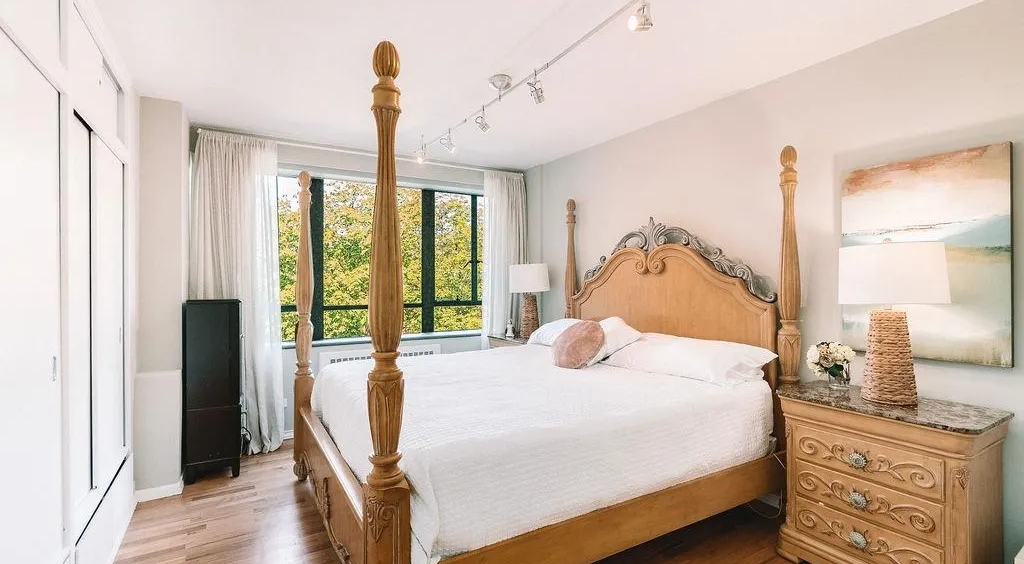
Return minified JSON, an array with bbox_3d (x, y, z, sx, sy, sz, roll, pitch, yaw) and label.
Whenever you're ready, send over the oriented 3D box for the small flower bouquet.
[{"bbox_3d":[1.635,0.427,2.330,0.190,0.245,0.205,0,0,-32],"label":"small flower bouquet"}]

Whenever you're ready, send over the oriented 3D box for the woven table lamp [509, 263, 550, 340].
[{"bbox_3d":[0.177,0.177,4.470,0.385,0.745,0.385,0,0,0],"label":"woven table lamp"}]

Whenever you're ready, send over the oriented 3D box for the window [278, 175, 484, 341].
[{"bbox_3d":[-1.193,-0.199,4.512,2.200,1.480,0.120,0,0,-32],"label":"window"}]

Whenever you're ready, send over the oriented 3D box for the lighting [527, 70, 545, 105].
[{"bbox_3d":[0.123,-1.017,2.380,0.085,0.165,0.100,0,0,41],"label":"lighting"}]

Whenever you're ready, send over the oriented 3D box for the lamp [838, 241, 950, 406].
[{"bbox_3d":[1.724,0.176,2.078,0.385,0.745,0.385,0,0,-32],"label":"lamp"}]

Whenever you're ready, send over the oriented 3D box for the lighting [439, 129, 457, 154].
[{"bbox_3d":[-0.462,-1.015,3.290,0.120,0.170,0.090,0,0,-21],"label":"lighting"}]

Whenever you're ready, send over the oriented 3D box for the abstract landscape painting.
[{"bbox_3d":[1.922,-0.112,2.153,0.038,0.925,0.610,0,0,-32],"label":"abstract landscape painting"}]

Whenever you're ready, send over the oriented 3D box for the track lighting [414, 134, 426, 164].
[{"bbox_3d":[-0.736,-1.065,3.660,0.100,0.210,0.110,0,0,0],"label":"track lighting"}]

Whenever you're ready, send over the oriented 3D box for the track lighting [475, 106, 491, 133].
[{"bbox_3d":[-0.185,-1.017,2.850,0.105,0.155,0.085,0,0,-24],"label":"track lighting"}]

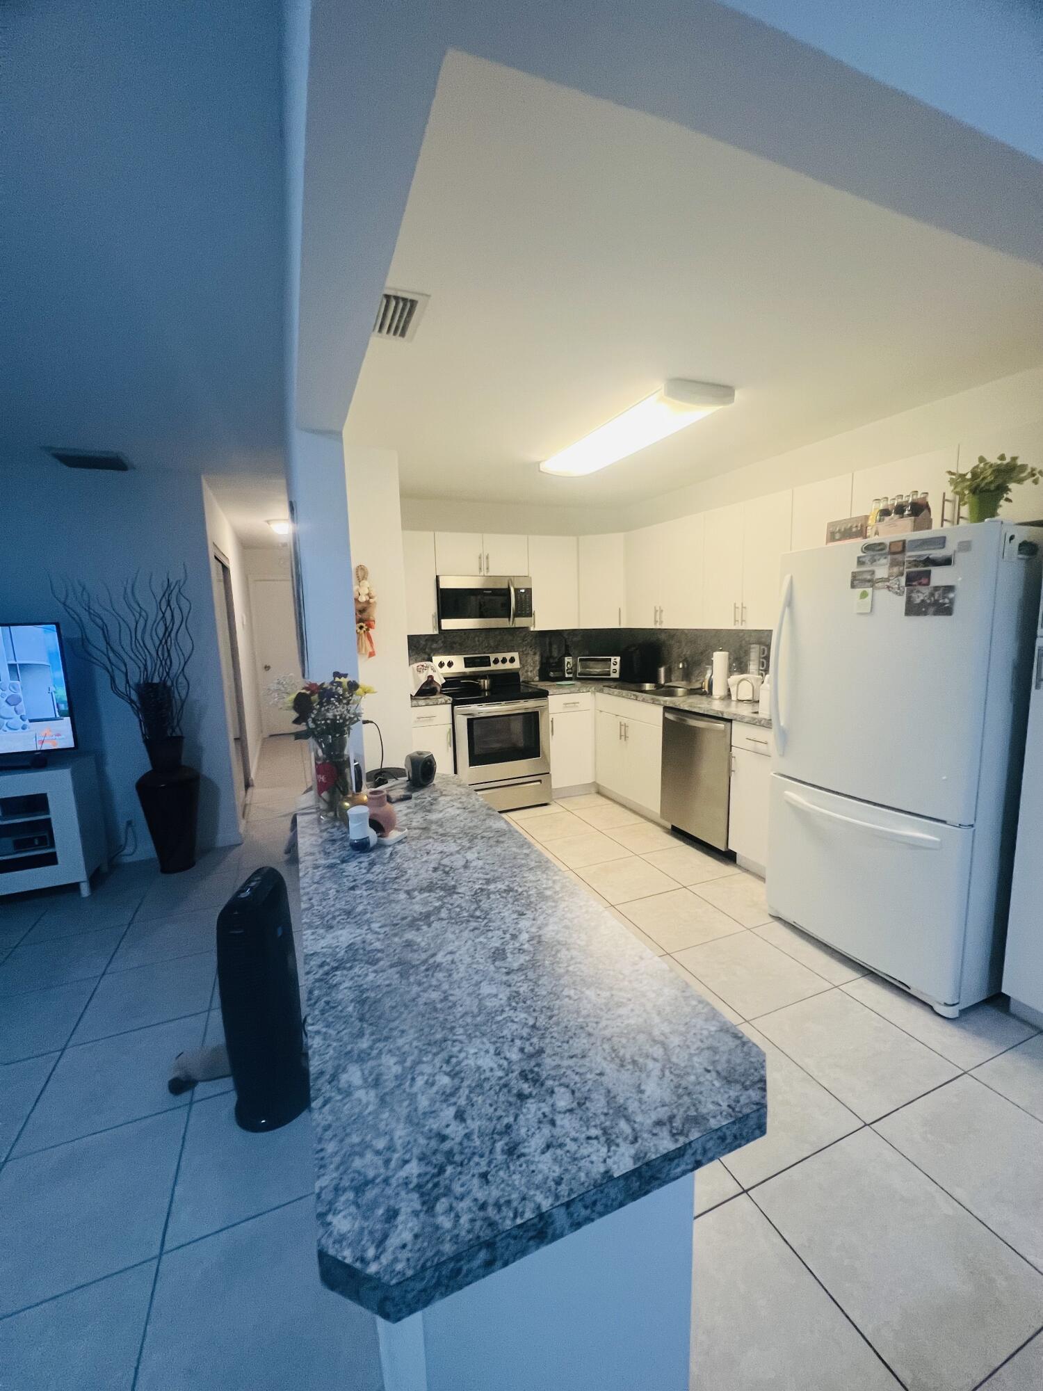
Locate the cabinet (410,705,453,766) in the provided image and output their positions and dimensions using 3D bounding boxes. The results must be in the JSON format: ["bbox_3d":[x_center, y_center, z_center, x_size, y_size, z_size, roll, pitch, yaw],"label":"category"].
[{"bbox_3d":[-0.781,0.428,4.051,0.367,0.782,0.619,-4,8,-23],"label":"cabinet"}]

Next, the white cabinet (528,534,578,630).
[{"bbox_3d":[0.211,-0.935,4.481,0.457,0.755,0.326,-4,8,-23],"label":"white cabinet"}]

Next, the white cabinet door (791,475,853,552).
[{"bbox_3d":[1.570,-0.744,2.752,0.030,0.740,0.343,-4,8,-23],"label":"white cabinet door"}]

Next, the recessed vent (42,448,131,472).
[{"bbox_3d":[-2.361,-1.298,2.851,0.310,0.035,0.300,-4,8,-23],"label":"recessed vent"}]

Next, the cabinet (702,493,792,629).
[{"bbox_3d":[1.490,-0.796,3.241,0.310,0.755,0.662,-4,8,-23],"label":"cabinet"}]

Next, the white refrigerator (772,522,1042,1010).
[{"bbox_3d":[1.666,0.230,2.239,0.780,1.730,0.833,-4,8,-23],"label":"white refrigerator"}]

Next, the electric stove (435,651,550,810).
[{"bbox_3d":[-0.232,0.282,4.200,0.762,1.187,0.700,-4,8,-23],"label":"electric stove"}]

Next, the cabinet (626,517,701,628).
[{"bbox_3d":[1.181,-0.886,3.955,0.310,0.755,0.904,-4,8,-23],"label":"cabinet"}]

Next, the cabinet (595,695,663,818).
[{"bbox_3d":[1.044,0.401,4.012,0.600,0.792,0.871,-4,8,-23],"label":"cabinet"}]

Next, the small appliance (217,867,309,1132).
[{"bbox_3d":[-0.769,0.881,1.562,0.190,0.690,0.240,-1,7,2],"label":"small appliance"}]

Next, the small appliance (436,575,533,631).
[{"bbox_3d":[-0.342,-0.738,4.238,0.763,0.403,0.405,-4,8,-23],"label":"small appliance"}]

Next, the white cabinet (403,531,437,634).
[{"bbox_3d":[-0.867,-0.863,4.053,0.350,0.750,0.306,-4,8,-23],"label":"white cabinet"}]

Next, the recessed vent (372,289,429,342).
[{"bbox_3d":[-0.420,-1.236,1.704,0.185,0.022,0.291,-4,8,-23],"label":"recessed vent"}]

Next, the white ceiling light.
[{"bbox_3d":[0.541,-1.390,2.867,0.350,0.090,1.230,-4,8,-23],"label":"white ceiling light"}]

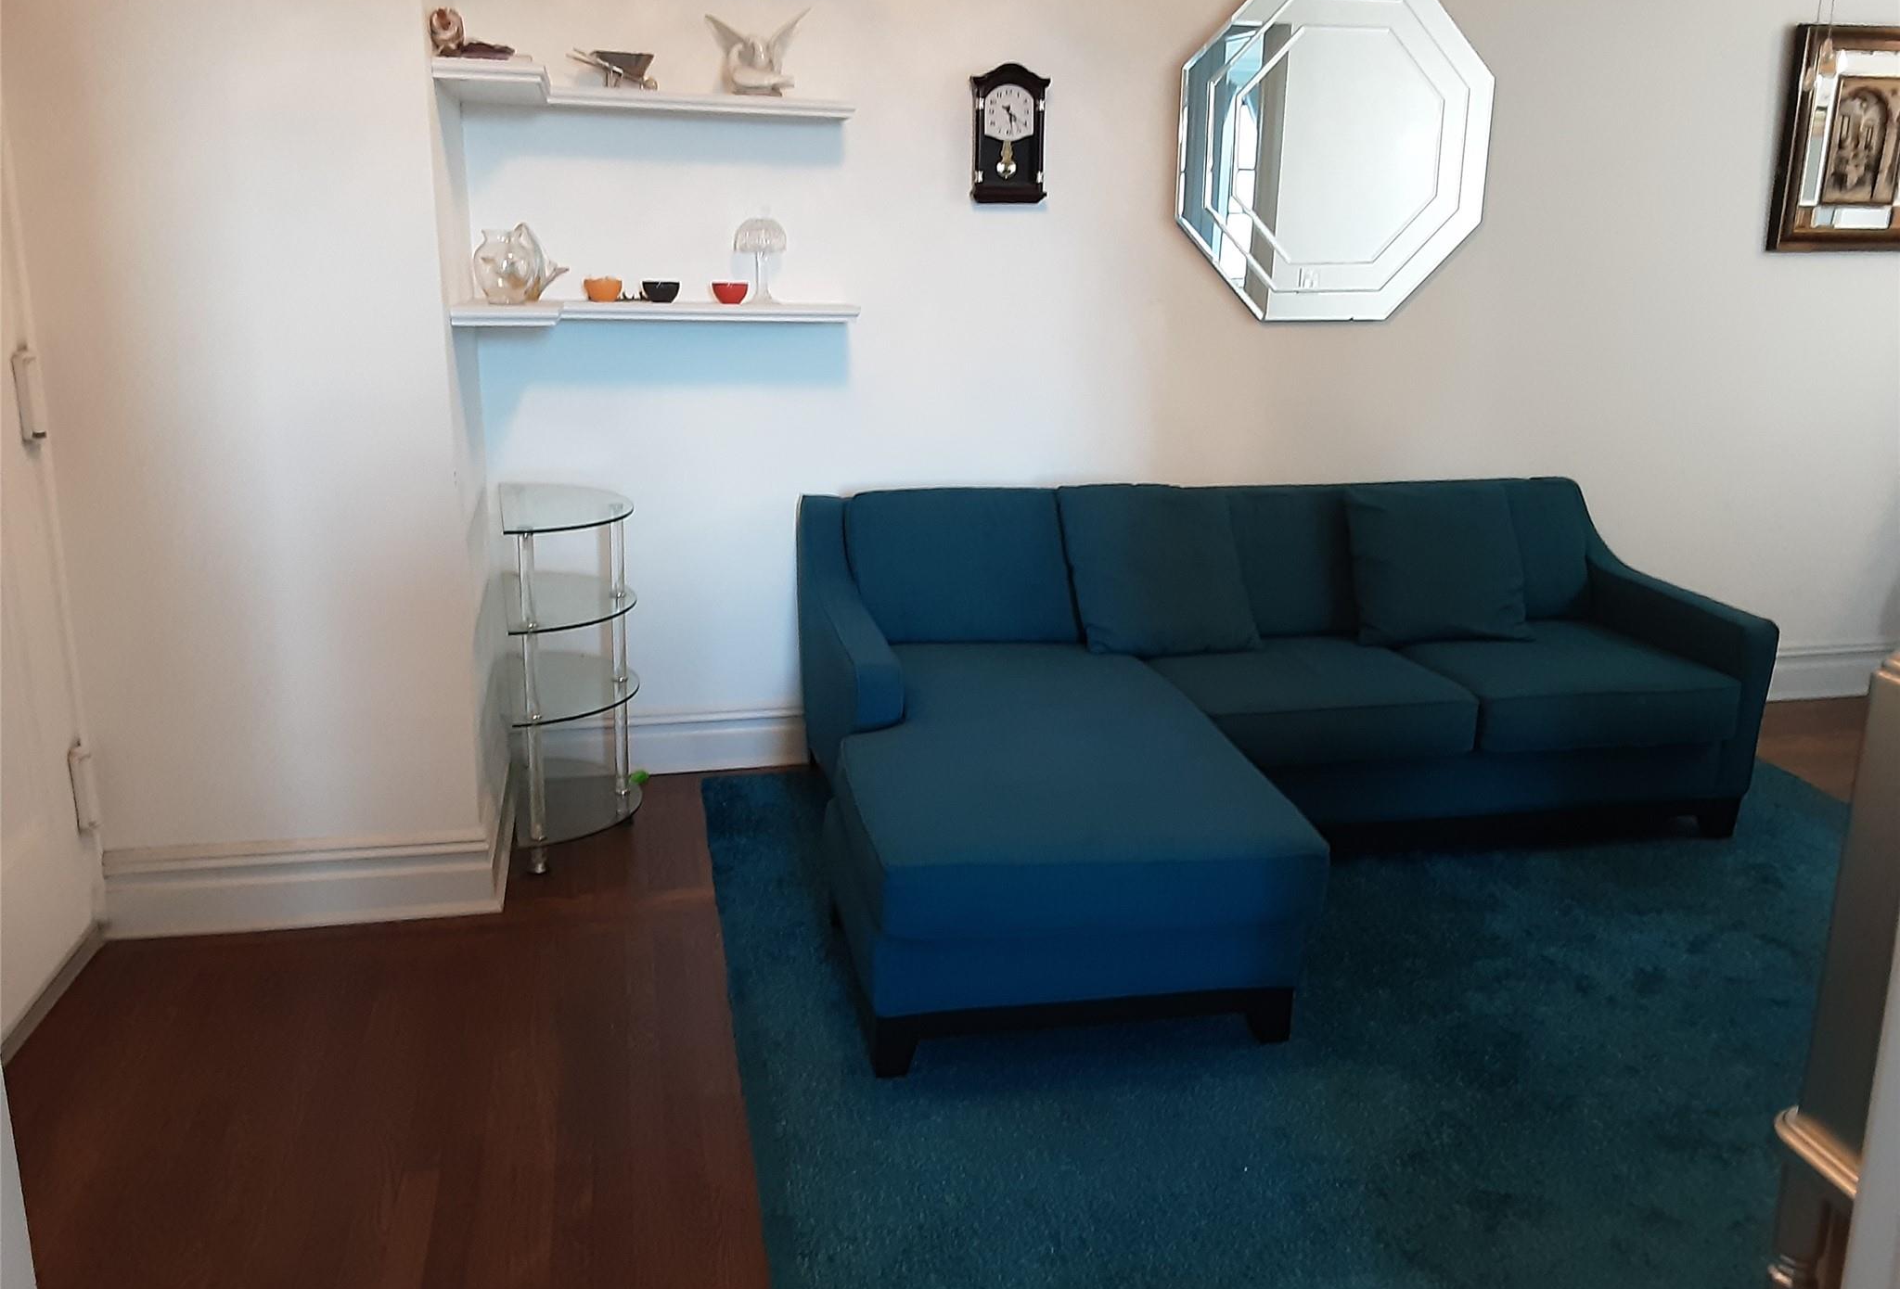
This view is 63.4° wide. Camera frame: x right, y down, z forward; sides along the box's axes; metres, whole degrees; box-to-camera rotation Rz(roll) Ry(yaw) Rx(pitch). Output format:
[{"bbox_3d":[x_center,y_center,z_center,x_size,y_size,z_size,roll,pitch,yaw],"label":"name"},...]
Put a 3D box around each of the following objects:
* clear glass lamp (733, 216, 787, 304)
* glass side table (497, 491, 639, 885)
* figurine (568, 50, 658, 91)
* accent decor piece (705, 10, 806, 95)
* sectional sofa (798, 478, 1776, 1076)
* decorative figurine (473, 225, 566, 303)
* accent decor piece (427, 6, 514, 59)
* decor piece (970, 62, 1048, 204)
[{"bbox_3d":[-0.489,-0.987,3.950,0.138,0.220,0.138,-3,15,-14],"label":"clear glass lamp"},{"bbox_3d":[-0.923,0.066,3.791,0.310,0.818,0.634,-3,15,-14],"label":"glass side table"},{"bbox_3d":[-0.827,-1.407,3.762,0.225,0.095,0.100,-3,15,-14],"label":"figurine"},{"bbox_3d":[-0.485,-1.468,3.828,0.250,0.196,0.125,-3,15,-14],"label":"accent decor piece"},{"bbox_3d":[0.874,0.124,3.613,2.369,0.820,1.699,-2,14,-11],"label":"sectional sofa"},{"bbox_3d":[-1.007,-0.893,3.608,0.210,0.186,0.170,-3,15,-14],"label":"decorative figurine"},{"bbox_3d":[-1.034,-1.321,3.327,0.185,0.112,0.120,-3,15,-14],"label":"accent decor piece"},{"bbox_3d":[0.158,-1.348,4.066,0.200,0.350,0.085,-3,15,-14],"label":"decor piece"}]

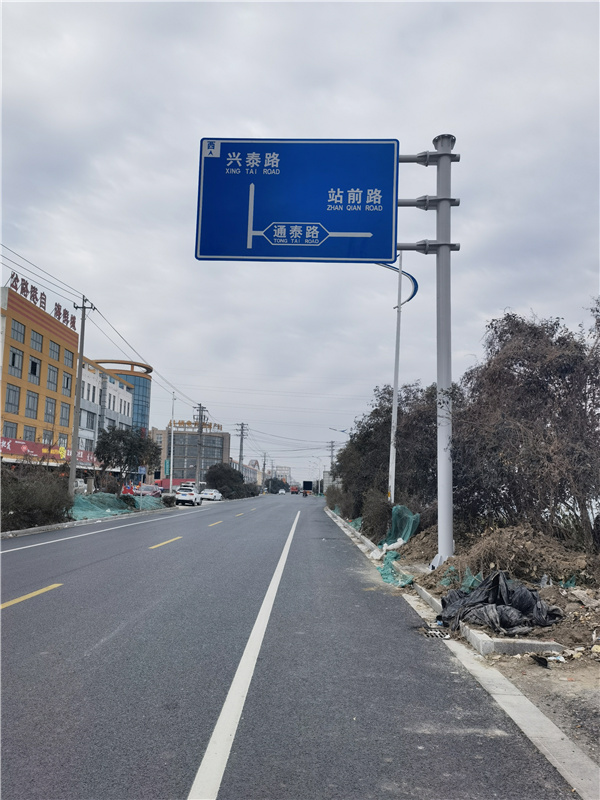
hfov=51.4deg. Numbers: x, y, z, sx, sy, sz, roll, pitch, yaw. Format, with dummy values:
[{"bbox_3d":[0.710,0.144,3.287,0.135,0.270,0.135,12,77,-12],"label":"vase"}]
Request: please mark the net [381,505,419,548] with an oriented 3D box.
[{"bbox_3d":[2.637,3.293,16.371,1.100,1.150,1.000,1,-8,1],"label":"net"}]

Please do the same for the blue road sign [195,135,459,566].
[{"bbox_3d":[0.576,-1.228,12.739,5.457,9.031,0.700,1,-8,-1],"label":"blue road sign"}]

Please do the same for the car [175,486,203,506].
[{"bbox_3d":[-10.524,8.963,58.653,1.840,1.690,4.600,1,-8,1],"label":"car"}]

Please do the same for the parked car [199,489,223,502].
[{"bbox_3d":[-10.814,11.616,76.259,1.800,1.460,4.650,0,-8,4],"label":"parked car"}]

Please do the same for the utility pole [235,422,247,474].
[{"bbox_3d":[-9.703,9.820,102.757,1.700,12.121,0.400,1,-8,1],"label":"utility pole"}]

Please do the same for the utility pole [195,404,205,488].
[{"bbox_3d":[-10.700,5.571,66.000,1.500,10.280,0.500,1,-8,1],"label":"utility pole"}]

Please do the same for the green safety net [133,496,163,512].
[{"bbox_3d":[-10.732,6.588,39.902,2.200,1.000,6.600,1,-8,1],"label":"green safety net"}]

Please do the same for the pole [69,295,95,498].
[{"bbox_3d":[-11.650,0.158,32.637,1.400,11.689,0.400,1,-8,1],"label":"pole"}]

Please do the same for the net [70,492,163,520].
[{"bbox_3d":[-10.929,5.886,35.862,2.500,1.200,14.500,1,-8,1],"label":"net"}]

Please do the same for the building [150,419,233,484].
[{"bbox_3d":[-36.099,17.335,189.597,22.000,20.970,13.000,7,-10,-37],"label":"building"}]

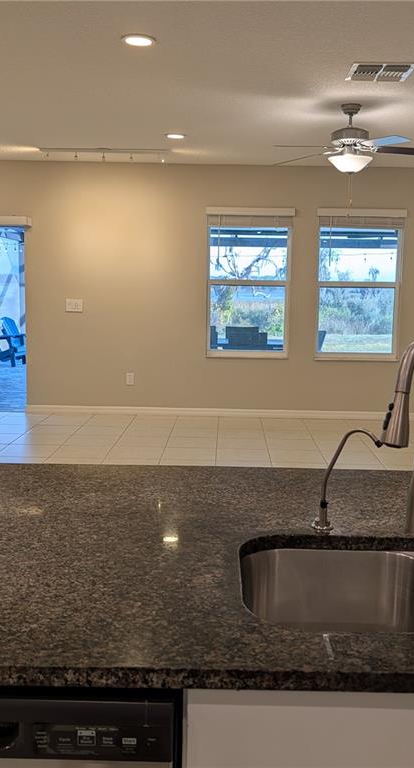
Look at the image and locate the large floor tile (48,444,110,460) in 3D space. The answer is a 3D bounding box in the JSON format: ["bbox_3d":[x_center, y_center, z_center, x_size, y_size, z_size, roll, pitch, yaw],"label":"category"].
[{"bbox_3d":[-1.067,0.590,6.064,0.457,0.010,0.457,1,8,1],"label":"large floor tile"}]

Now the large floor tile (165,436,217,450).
[{"bbox_3d":[-0.136,0.550,6.494,0.457,0.010,0.457,1,8,1],"label":"large floor tile"}]

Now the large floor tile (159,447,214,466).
[{"bbox_3d":[-0.146,0.607,6.017,0.455,0.012,0.455,1,7,1],"label":"large floor tile"}]

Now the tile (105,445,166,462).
[{"bbox_3d":[-0.607,0.600,6.053,0.457,0.010,0.457,1,8,1],"label":"tile"}]

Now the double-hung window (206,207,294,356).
[{"bbox_3d":[0.445,-1.074,7.602,0.930,1.575,0.110,1,7,1],"label":"double-hung window"}]

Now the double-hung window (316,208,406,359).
[{"bbox_3d":[1.631,-1.067,7.603,0.900,1.556,0.100,1,8,1],"label":"double-hung window"}]

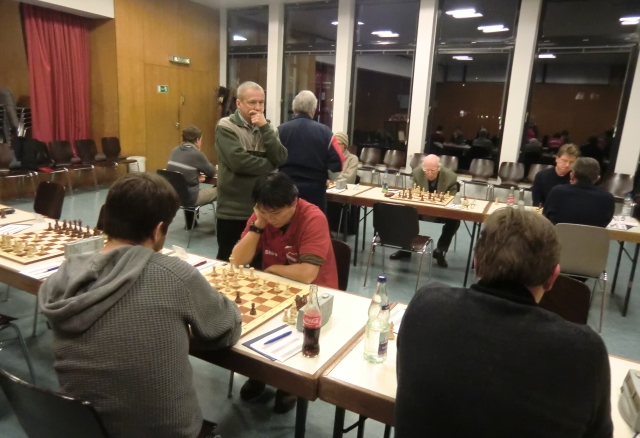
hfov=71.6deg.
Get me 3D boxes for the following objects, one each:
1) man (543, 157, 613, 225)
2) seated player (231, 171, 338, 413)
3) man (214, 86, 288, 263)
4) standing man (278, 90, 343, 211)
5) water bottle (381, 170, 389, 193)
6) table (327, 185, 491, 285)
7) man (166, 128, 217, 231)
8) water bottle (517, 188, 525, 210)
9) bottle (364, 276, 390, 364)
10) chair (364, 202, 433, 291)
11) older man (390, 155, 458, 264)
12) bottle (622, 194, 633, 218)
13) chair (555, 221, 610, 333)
[{"bbox_3d":[1.965,0.147,3.606,0.530,1.290,0.760,8,14,19],"label":"man"},{"bbox_3d":[-0.168,0.360,2.526,0.540,1.220,0.700,9,14,24],"label":"seated player"},{"bbox_3d":[-0.497,-0.078,3.130,0.530,1.710,0.380,-4,15,-25],"label":"man"},{"bbox_3d":[-0.115,-0.175,3.721,0.540,1.745,0.380,6,13,14],"label":"standing man"},{"bbox_3d":[0.710,-0.409,4.800,0.067,0.240,0.067,9,15,26],"label":"water bottle"},{"bbox_3d":[0.902,0.139,4.818,1.645,0.752,0.697,9,14,24],"label":"table"},{"bbox_3d":[-1.451,-0.417,5.259,0.500,1.310,0.760,9,15,25],"label":"man"},{"bbox_3d":[1.911,-0.179,4.194,0.066,0.240,0.066,9,14,24],"label":"water bottle"},{"bbox_3d":[0.194,0.327,1.437,0.077,0.289,0.077,9,15,26],"label":"bottle"},{"bbox_3d":[0.755,0.231,4.091,0.470,0.790,0.500,9,14,23],"label":"chair"},{"bbox_3d":[1.280,-0.140,5.189,0.570,1.170,0.780,9,14,24],"label":"older man"},{"bbox_3d":[2.941,-0.126,4.215,0.080,0.230,0.080,9,14,24],"label":"bottle"},{"bbox_3d":[2.076,0.425,3.655,0.490,0.820,0.540,9,14,24],"label":"chair"}]

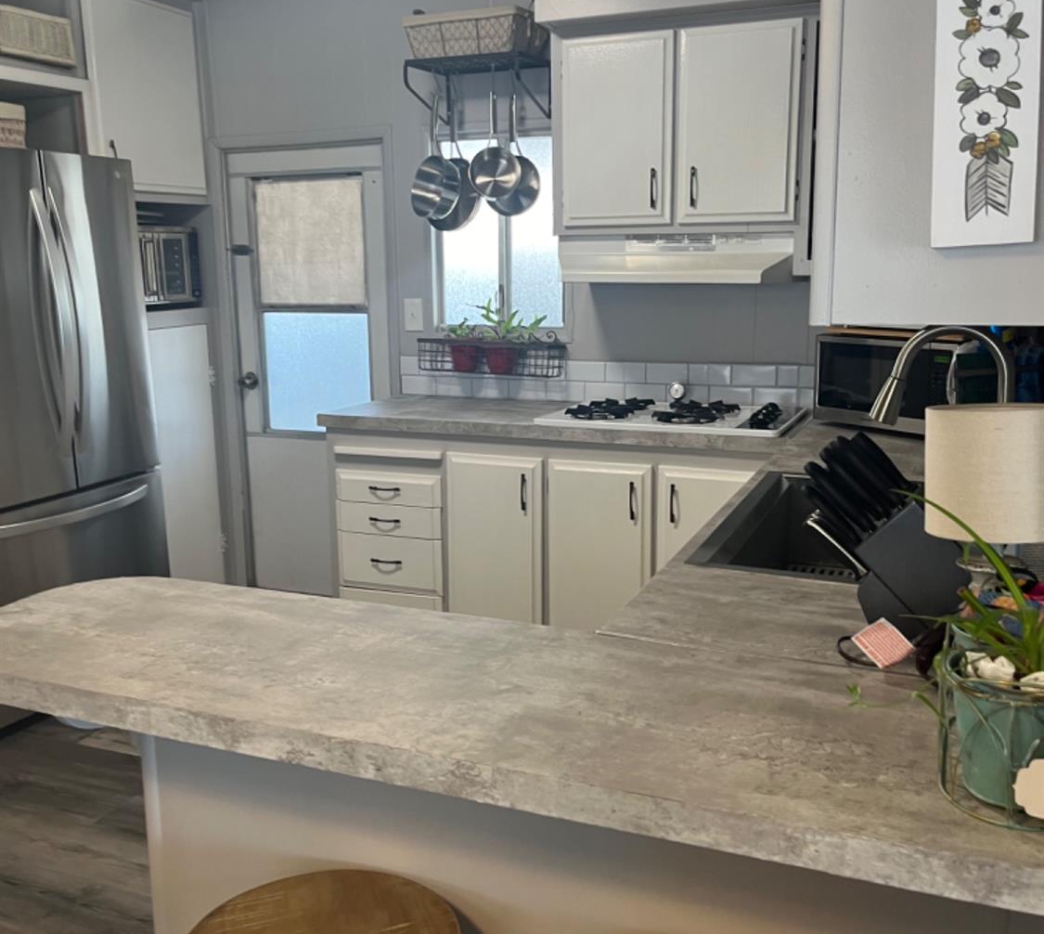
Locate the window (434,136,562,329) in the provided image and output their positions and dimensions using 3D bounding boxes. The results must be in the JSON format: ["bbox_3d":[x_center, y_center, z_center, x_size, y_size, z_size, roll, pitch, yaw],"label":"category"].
[{"bbox_3d":[-0.092,-0.865,3.869,0.535,0.700,0.060,4,12,23],"label":"window"}]

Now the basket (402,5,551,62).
[{"bbox_3d":[-0.165,-1.472,3.602,0.420,0.137,0.250,4,12,22],"label":"basket"}]

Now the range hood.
[{"bbox_3d":[0.504,-0.679,3.390,0.755,0.150,0.465,4,12,22],"label":"range hood"}]

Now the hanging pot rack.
[{"bbox_3d":[-0.147,-1.311,3.638,0.415,0.188,0.275,4,12,22],"label":"hanging pot rack"}]

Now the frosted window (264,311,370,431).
[{"bbox_3d":[-0.842,-0.385,4.316,0.503,0.487,0.040,4,12,22],"label":"frosted window"}]

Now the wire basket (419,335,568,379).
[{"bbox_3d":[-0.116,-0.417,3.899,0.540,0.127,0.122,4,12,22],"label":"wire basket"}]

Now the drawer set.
[{"bbox_3d":[-0.358,0.263,3.886,0.415,0.600,0.530,4,12,23],"label":"drawer set"}]

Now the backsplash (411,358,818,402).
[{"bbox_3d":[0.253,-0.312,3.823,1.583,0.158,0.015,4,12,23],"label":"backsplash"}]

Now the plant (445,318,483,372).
[{"bbox_3d":[-0.218,-0.451,3.888,0.130,0.195,0.130,-1,11,0],"label":"plant"}]

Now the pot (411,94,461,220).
[{"bbox_3d":[-0.301,-1.089,3.699,0.100,0.420,0.205,-10,14,-38],"label":"pot"}]

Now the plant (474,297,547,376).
[{"bbox_3d":[-0.040,-0.474,3.794,0.235,0.270,0.180,4,12,23],"label":"plant"}]

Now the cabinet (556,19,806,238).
[{"bbox_3d":[0.522,-1.073,3.374,0.790,0.627,0.340,4,12,22],"label":"cabinet"}]

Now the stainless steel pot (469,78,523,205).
[{"bbox_3d":[-0.093,-1.133,3.660,0.180,0.390,0.100,-2,1,-1],"label":"stainless steel pot"}]

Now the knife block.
[{"bbox_3d":[0.556,0.134,1.473,0.149,0.197,0.110,4,12,23],"label":"knife block"}]

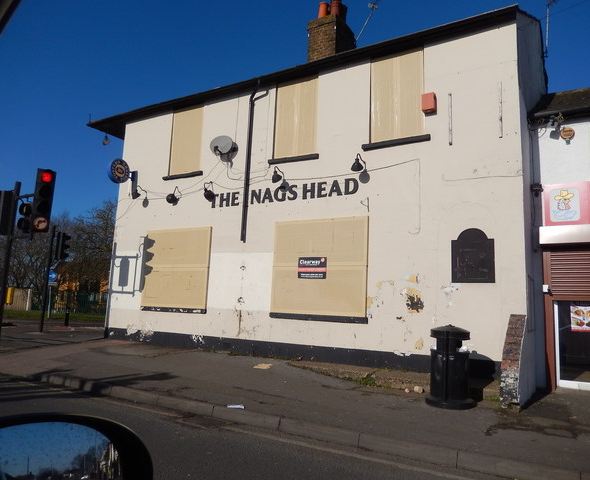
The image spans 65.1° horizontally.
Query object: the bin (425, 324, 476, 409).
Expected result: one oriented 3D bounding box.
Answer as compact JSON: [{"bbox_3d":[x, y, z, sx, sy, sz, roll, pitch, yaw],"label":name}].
[{"bbox_3d":[2.060,1.653,6.094,0.601,1.044,0.601,-3,-9,31],"label":"bin"}]

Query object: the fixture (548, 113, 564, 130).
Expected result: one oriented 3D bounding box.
[{"bbox_3d":[4.057,-1.846,7.199,0.217,0.276,0.246,-3,-9,31],"label":"fixture"}]

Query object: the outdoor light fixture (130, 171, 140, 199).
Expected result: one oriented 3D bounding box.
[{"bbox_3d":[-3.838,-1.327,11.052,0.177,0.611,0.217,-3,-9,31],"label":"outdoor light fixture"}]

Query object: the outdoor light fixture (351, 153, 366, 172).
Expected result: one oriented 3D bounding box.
[{"bbox_3d":[1.091,-1.326,7.941,0.217,0.325,0.355,-3,-9,31],"label":"outdoor light fixture"}]

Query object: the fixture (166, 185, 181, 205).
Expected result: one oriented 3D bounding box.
[{"bbox_3d":[-2.683,-0.985,10.232,0.256,0.355,0.335,-3,-9,31],"label":"fixture"}]

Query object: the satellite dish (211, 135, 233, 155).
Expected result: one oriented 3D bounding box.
[{"bbox_3d":[-1.520,-1.953,9.582,0.473,0.424,0.335,0,-8,16],"label":"satellite dish"}]

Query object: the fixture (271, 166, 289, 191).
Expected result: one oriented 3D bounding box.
[{"bbox_3d":[-0.294,-1.214,8.771,0.236,0.345,0.355,-3,-9,31],"label":"fixture"}]

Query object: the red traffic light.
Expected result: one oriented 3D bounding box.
[{"bbox_3d":[-5.080,-1.293,9.456,0.256,0.256,0.177,8,-10,-35],"label":"red traffic light"}]

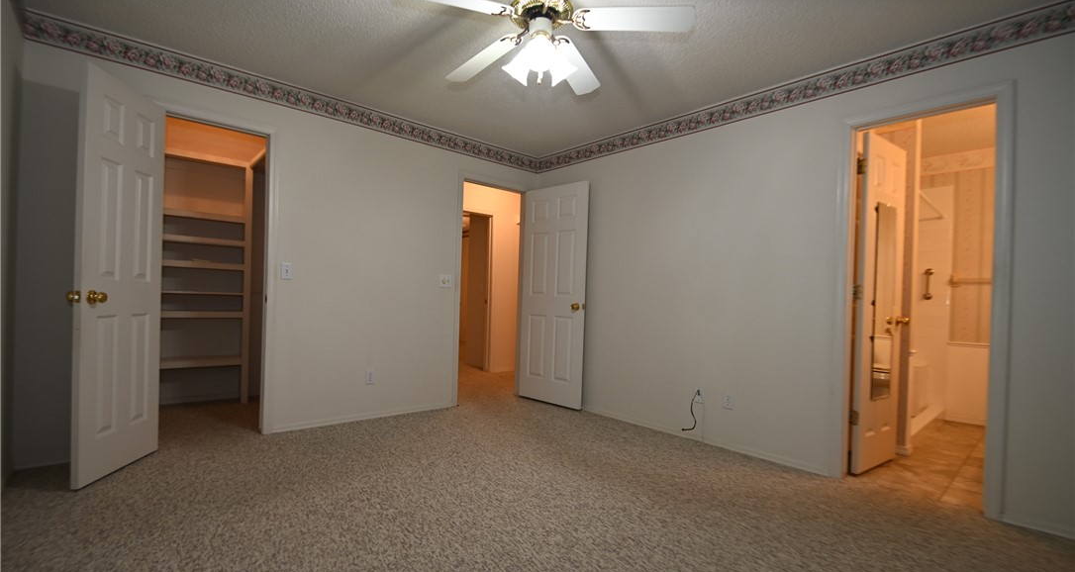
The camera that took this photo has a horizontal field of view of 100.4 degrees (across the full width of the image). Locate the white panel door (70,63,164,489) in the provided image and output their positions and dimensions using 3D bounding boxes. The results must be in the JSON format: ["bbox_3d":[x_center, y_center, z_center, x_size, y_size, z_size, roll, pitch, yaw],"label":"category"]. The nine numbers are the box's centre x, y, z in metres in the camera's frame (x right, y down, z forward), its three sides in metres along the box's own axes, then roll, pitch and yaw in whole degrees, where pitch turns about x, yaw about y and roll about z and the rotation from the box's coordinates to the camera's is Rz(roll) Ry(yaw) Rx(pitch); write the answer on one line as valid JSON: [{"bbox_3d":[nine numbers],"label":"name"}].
[{"bbox_3d":[-2.217,-0.050,2.399,0.037,2.030,0.570,2,-1,-10],"label":"white panel door"}]

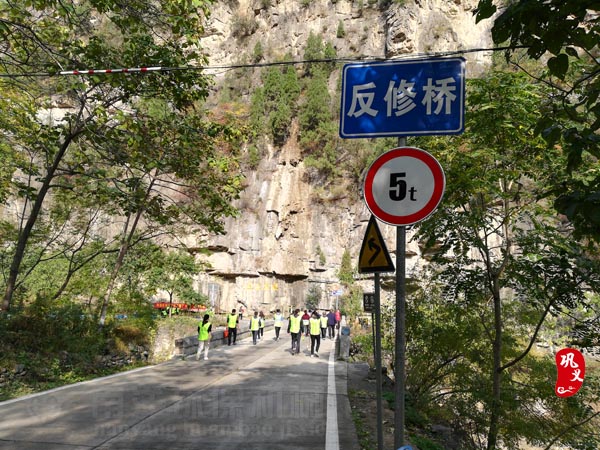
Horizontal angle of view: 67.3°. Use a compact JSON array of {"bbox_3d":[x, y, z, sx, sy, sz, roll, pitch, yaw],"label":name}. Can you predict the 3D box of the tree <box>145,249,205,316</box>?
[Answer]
[{"bbox_3d":[-10.839,5.220,39.568,5.000,6.023,5.000,3,-11,-15],"label":"tree"}]

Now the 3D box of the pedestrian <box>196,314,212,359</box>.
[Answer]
[{"bbox_3d":[-3.392,4.009,16.152,0.500,1.610,0.400,-1,-11,5],"label":"pedestrian"}]

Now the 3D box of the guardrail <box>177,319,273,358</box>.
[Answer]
[{"bbox_3d":[-3.329,6.345,26.679,0.360,0.650,19.852,-1,-10,7],"label":"guardrail"}]

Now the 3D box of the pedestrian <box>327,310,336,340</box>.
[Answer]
[{"bbox_3d":[1.805,5.628,25.655,0.540,1.640,0.380,-1,-11,5],"label":"pedestrian"}]

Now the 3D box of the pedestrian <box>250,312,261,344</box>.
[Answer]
[{"bbox_3d":[-2.171,5.021,22.053,0.500,1.620,0.380,-1,-11,5],"label":"pedestrian"}]

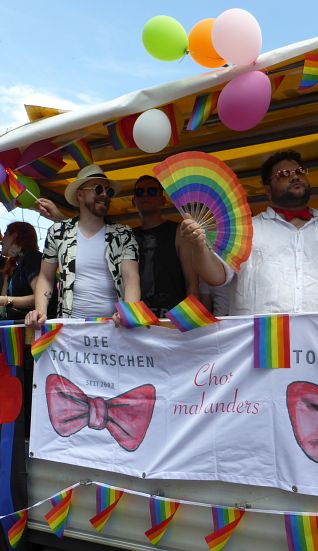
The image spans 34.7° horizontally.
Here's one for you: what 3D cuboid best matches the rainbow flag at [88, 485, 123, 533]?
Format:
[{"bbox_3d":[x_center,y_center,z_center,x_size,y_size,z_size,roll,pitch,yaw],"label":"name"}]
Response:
[{"bbox_3d":[-0.231,1.047,2.282,0.180,0.200,0.060,-5,-10,30],"label":"rainbow flag"}]

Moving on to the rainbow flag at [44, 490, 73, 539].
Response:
[{"bbox_3d":[-0.486,1.150,2.460,0.150,0.215,0.060,-5,-10,30],"label":"rainbow flag"}]

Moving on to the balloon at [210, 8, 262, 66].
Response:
[{"bbox_3d":[0.348,-1.059,2.270,0.220,0.260,0.220,-27,-6,25],"label":"balloon"}]

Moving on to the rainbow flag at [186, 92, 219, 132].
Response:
[{"bbox_3d":[0.207,-0.775,2.420,0.160,0.200,0.060,-5,-10,30],"label":"rainbow flag"}]

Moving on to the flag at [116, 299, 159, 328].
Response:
[{"bbox_3d":[-0.099,0.180,2.345,0.230,0.130,0.080,-5,-10,28],"label":"flag"}]

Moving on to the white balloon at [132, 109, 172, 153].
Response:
[{"bbox_3d":[-0.031,-0.684,2.403,0.190,0.210,0.190,0,-9,0],"label":"white balloon"}]

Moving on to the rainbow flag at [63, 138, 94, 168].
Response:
[{"bbox_3d":[-0.449,-0.675,2.840,0.170,0.200,0.060,-5,-10,30],"label":"rainbow flag"}]

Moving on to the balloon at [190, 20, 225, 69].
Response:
[{"bbox_3d":[0.238,-1.100,2.420,0.215,0.245,0.215,-33,-6,22],"label":"balloon"}]

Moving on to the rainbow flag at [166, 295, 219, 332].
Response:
[{"bbox_3d":[0.145,0.165,2.210,0.225,0.160,0.080,-5,-10,28],"label":"rainbow flag"}]

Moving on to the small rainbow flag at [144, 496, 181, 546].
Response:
[{"bbox_3d":[0.015,1.034,2.140,0.150,0.205,0.050,-5,-10,28],"label":"small rainbow flag"}]

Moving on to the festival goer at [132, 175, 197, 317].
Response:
[{"bbox_3d":[-0.004,0.324,2.761,0.540,1.830,0.340,-2,-9,16],"label":"festival goer"}]

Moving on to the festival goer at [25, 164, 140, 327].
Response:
[{"bbox_3d":[-0.411,0.290,2.802,0.570,1.860,0.420,-3,-9,14],"label":"festival goer"}]

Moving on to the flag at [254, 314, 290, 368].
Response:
[{"bbox_3d":[0.459,0.267,2.060,0.145,0.213,0.020,-5,-10,30],"label":"flag"}]

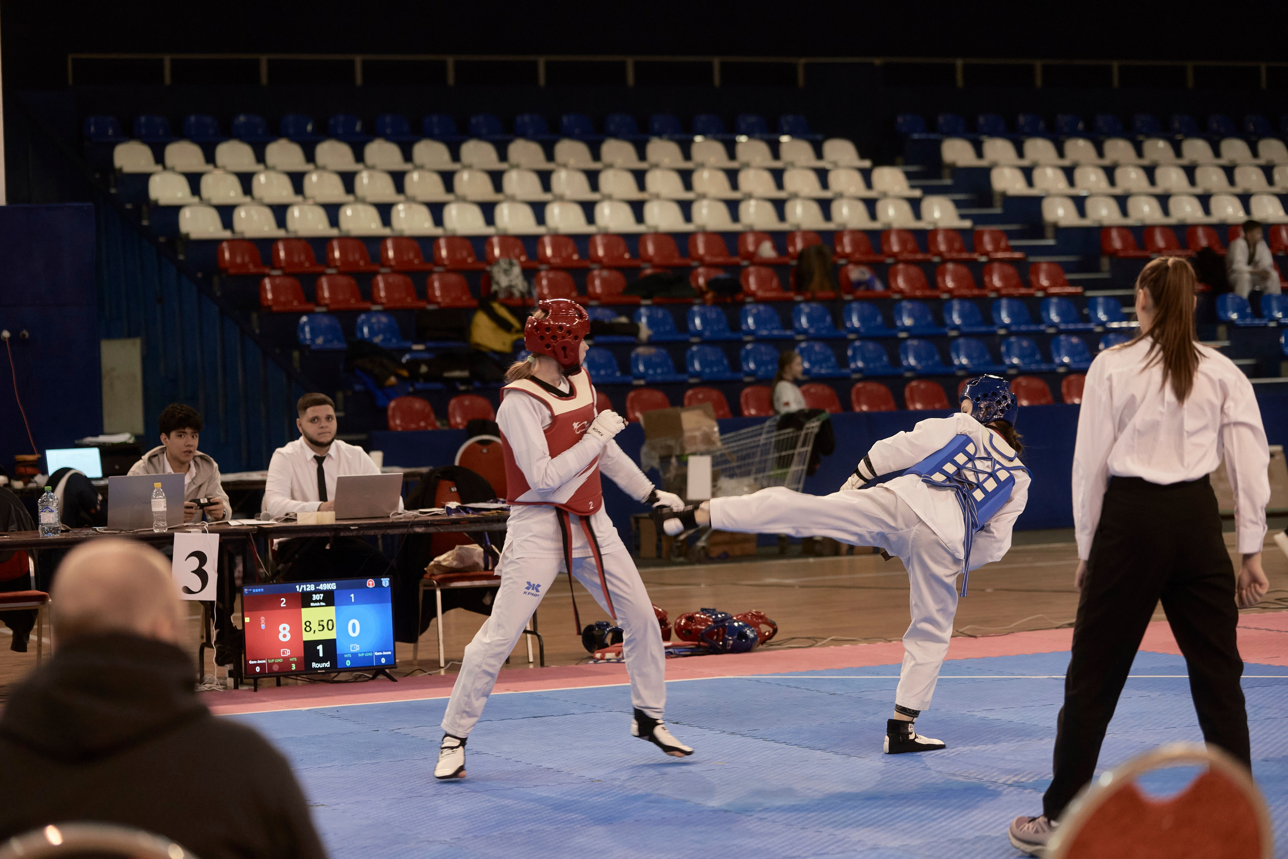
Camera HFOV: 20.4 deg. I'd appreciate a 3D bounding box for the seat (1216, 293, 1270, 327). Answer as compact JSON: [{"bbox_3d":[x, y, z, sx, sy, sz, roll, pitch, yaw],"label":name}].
[{"bbox_3d":[5.127,-1.025,30.622,0.370,0.277,0.350,-2,2,-25],"label":"seat"}]

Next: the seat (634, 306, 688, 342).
[{"bbox_3d":[0.158,-0.848,28.683,0.410,0.300,0.340,-2,1,-26],"label":"seat"}]

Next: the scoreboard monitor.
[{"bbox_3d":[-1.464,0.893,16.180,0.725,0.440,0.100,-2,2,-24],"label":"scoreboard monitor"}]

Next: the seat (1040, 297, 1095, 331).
[{"bbox_3d":[3.540,-0.967,29.929,0.420,0.300,0.380,-2,2,-26],"label":"seat"}]

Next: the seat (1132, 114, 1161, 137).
[{"bbox_3d":[5.552,-3.275,38.597,0.395,0.295,0.360,-2,2,-25],"label":"seat"}]

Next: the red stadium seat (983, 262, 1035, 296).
[{"bbox_3d":[3.263,-1.349,32.121,0.405,0.295,0.350,-2,2,-26],"label":"red stadium seat"}]

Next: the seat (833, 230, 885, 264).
[{"bbox_3d":[1.872,-1.590,31.176,0.370,0.290,0.345,-2,2,-25],"label":"seat"}]

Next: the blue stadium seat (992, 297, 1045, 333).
[{"bbox_3d":[3.075,-0.939,29.250,0.360,0.285,0.375,-2,2,-25],"label":"blue stadium seat"}]

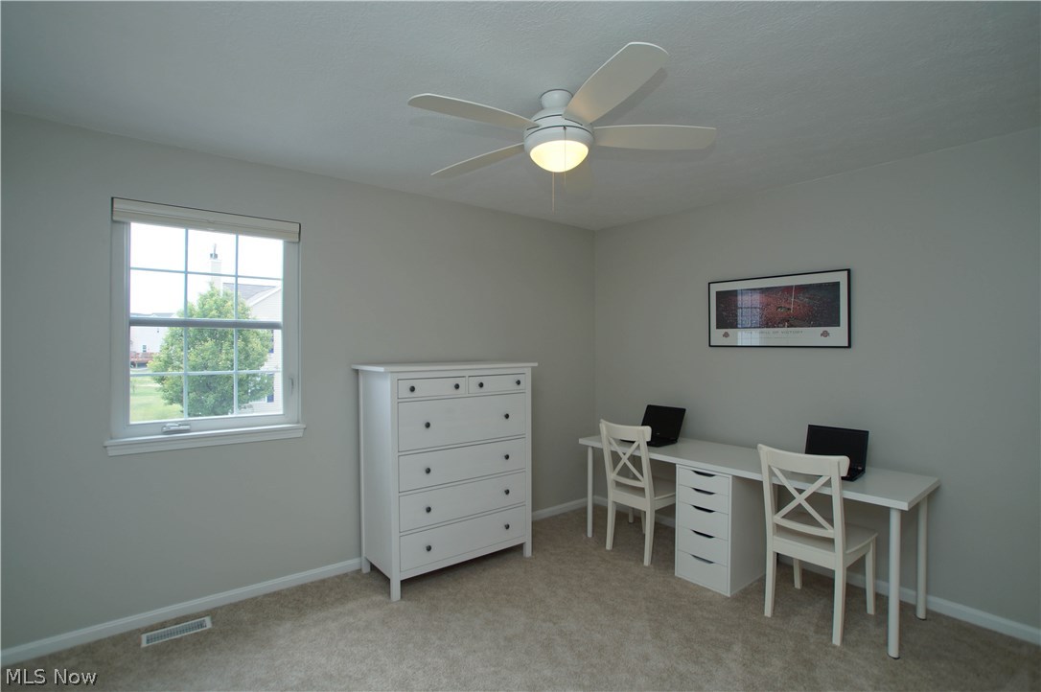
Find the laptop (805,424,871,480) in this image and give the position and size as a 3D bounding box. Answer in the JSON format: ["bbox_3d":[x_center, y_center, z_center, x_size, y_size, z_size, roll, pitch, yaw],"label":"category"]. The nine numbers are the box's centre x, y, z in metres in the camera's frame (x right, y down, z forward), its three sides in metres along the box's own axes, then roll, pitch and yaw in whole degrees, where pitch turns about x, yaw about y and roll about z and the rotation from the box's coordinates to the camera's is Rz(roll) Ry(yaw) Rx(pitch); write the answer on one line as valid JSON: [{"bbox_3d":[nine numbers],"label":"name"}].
[{"bbox_3d":[1.745,0.594,2.608,0.325,0.225,0.300,0,-1,-41],"label":"laptop"}]

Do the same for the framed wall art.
[{"bbox_3d":[1.705,-0.226,3.122,0.025,0.473,0.895,0,-1,-39],"label":"framed wall art"}]

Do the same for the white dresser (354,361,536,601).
[{"bbox_3d":[-0.469,0.793,3.105,1.105,1.320,0.502,0,-1,-38],"label":"white dresser"}]

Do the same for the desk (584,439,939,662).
[{"bbox_3d":[1.328,1.080,3.012,0.610,0.737,2.000,0,-1,-39],"label":"desk"}]

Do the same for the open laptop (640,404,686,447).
[{"bbox_3d":[1.006,0.600,3.505,0.365,0.235,0.330,0,-1,-41],"label":"open laptop"}]

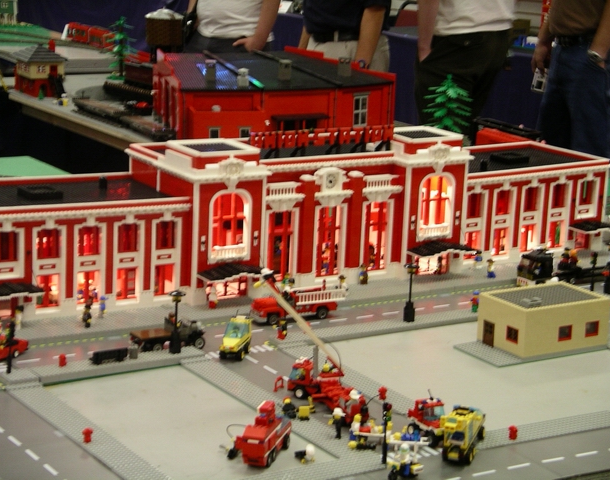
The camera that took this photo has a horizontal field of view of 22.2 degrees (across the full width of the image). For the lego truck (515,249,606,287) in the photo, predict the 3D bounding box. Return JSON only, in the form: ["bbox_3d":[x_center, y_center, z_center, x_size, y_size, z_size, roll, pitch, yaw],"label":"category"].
[{"bbox_3d":[0.542,0.055,3.280,0.200,0.078,0.050,-6,15,-32],"label":"lego truck"}]

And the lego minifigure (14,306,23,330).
[{"bbox_3d":[-0.517,0.141,2.814,0.015,0.045,0.022,-3,13,-22],"label":"lego minifigure"}]

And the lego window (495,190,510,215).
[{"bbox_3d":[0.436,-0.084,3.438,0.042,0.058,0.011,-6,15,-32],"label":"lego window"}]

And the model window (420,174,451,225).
[{"bbox_3d":[0.277,-0.084,3.295,0.067,0.105,0.014,-6,16,-31],"label":"model window"}]

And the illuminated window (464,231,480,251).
[{"bbox_3d":[0.367,0.010,3.400,0.037,0.056,0.010,-6,16,-31],"label":"illuminated window"}]

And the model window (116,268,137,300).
[{"bbox_3d":[-0.333,0.082,2.897,0.041,0.062,0.010,-6,15,-32],"label":"model window"}]

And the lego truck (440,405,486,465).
[{"bbox_3d":[0.239,0.280,2.312,0.045,0.066,0.130,6,13,16],"label":"lego truck"}]

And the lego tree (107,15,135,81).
[{"bbox_3d":[-0.736,-0.777,6.246,0.105,0.247,0.105,2,13,-1],"label":"lego tree"}]

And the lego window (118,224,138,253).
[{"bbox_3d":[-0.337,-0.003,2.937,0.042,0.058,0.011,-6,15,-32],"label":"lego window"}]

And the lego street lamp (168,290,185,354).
[{"bbox_3d":[-0.224,0.142,2.707,0.030,0.111,0.030,2,12,0],"label":"lego street lamp"}]

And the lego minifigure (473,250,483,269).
[{"bbox_3d":[0.376,0.041,3.347,0.024,0.040,0.016,0,13,-13],"label":"lego minifigure"}]

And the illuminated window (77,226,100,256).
[{"bbox_3d":[-0.400,0.002,2.879,0.045,0.054,0.012,-5,15,-32],"label":"illuminated window"}]

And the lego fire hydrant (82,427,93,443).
[{"bbox_3d":[-0.312,0.279,2.233,0.012,0.024,0.015,-6,15,-32],"label":"lego fire hydrant"}]

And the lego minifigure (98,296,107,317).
[{"bbox_3d":[-0.377,0.124,2.889,0.013,0.040,0.017,-5,15,-32],"label":"lego minifigure"}]

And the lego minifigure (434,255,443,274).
[{"bbox_3d":[0.288,0.052,3.341,0.023,0.042,0.016,9,14,25],"label":"lego minifigure"}]

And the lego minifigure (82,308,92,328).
[{"bbox_3d":[-0.399,0.140,2.849,0.023,0.042,0.014,-6,15,-32],"label":"lego minifigure"}]

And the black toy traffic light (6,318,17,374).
[{"bbox_3d":[-0.488,0.177,2.572,0.015,0.087,0.009,-6,16,-31],"label":"black toy traffic light"}]

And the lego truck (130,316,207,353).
[{"bbox_3d":[-0.242,0.166,2.752,0.126,0.058,0.050,-6,15,-32],"label":"lego truck"}]

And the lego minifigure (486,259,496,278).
[{"bbox_3d":[0.395,0.058,3.269,0.018,0.043,0.023,0,13,-13],"label":"lego minifigure"}]

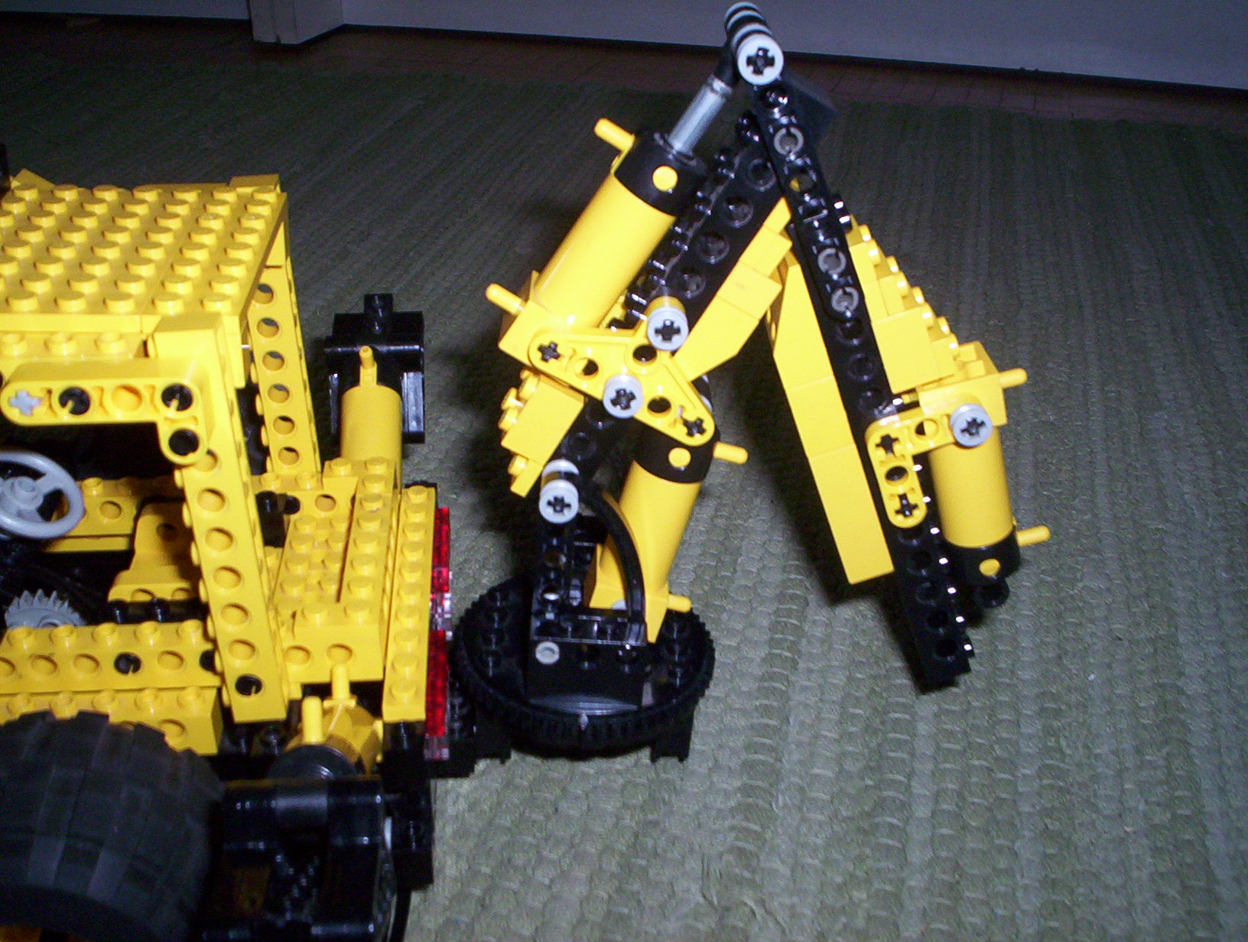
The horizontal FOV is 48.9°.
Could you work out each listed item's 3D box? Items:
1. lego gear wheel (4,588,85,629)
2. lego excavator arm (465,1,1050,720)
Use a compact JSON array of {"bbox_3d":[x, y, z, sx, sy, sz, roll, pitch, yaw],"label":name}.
[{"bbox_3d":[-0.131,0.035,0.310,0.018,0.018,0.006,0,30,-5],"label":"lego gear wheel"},{"bbox_3d":[0.034,-0.018,0.278,0.122,0.139,0.041,0,30,-4],"label":"lego excavator arm"}]

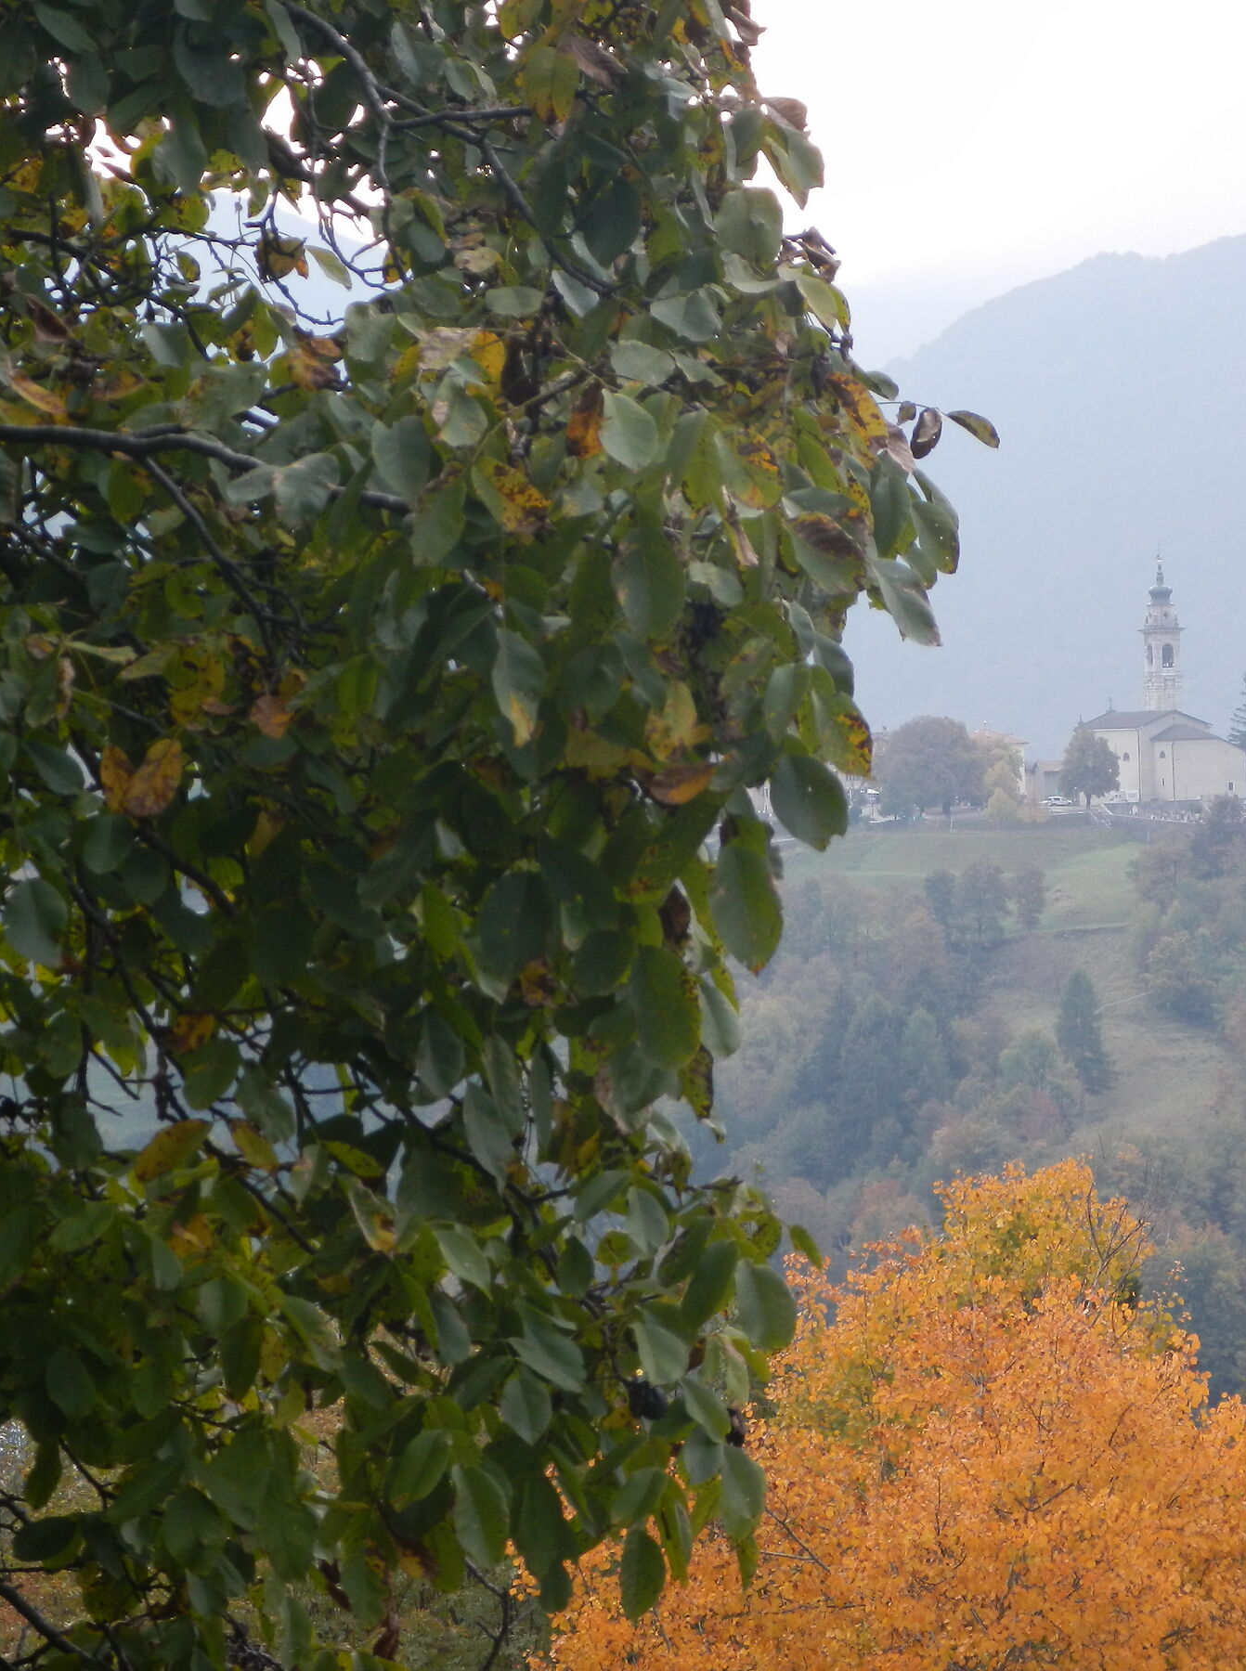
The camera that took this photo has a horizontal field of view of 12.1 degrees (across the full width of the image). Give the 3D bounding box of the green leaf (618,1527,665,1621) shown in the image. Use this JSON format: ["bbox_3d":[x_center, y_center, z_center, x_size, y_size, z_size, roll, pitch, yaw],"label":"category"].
[{"bbox_3d":[0.021,0.805,6.400,0.050,0.106,0.030,2,0,0],"label":"green leaf"}]

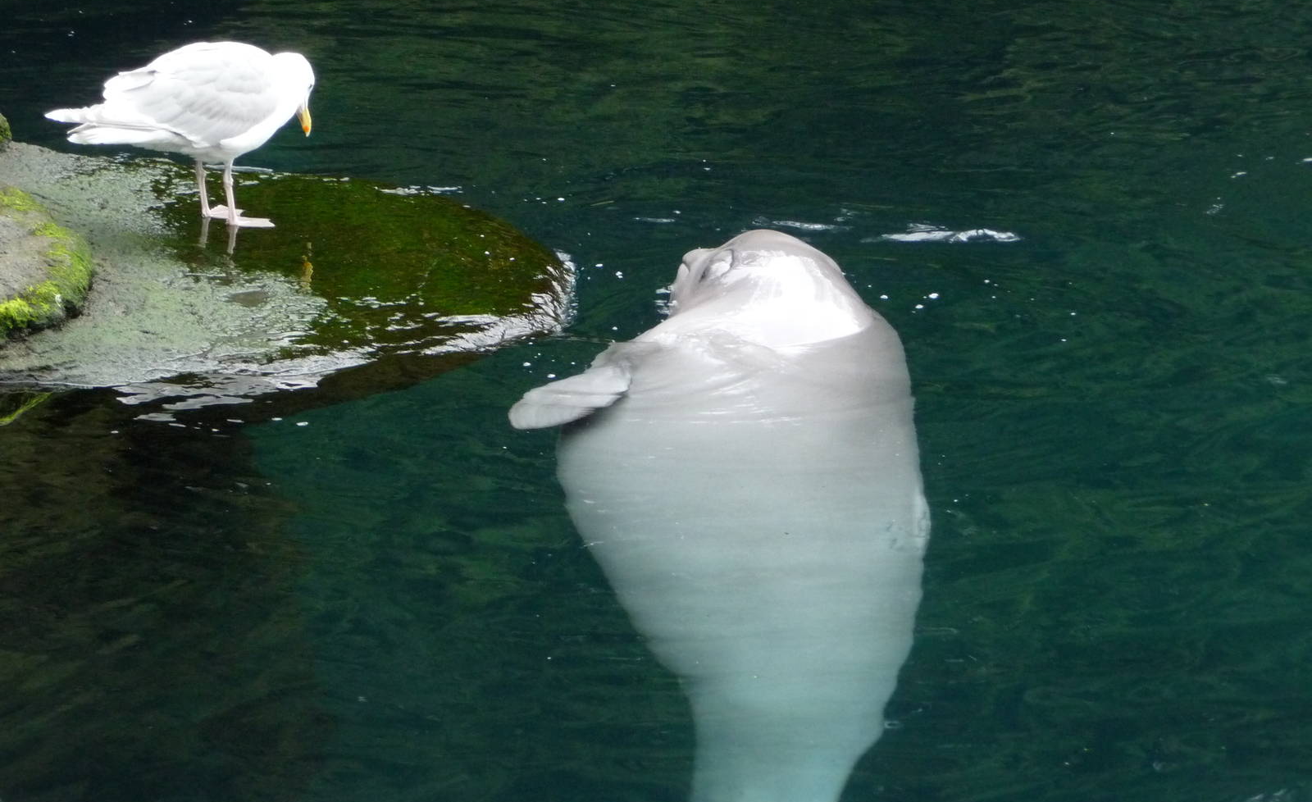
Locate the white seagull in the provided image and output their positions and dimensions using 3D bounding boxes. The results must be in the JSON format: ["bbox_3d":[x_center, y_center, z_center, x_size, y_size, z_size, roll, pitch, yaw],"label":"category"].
[{"bbox_3d":[-0.759,-0.415,7.750,0.495,0.305,0.170,-16,29,-35],"label":"white seagull"}]

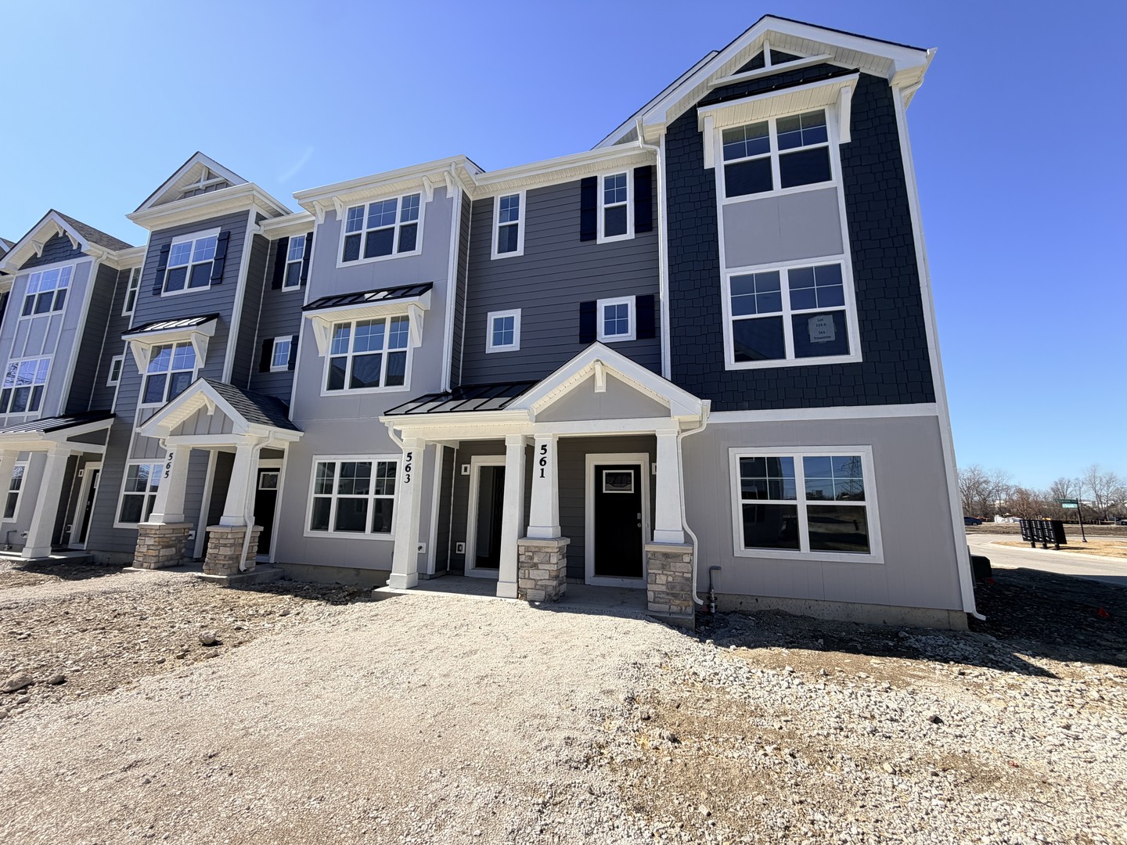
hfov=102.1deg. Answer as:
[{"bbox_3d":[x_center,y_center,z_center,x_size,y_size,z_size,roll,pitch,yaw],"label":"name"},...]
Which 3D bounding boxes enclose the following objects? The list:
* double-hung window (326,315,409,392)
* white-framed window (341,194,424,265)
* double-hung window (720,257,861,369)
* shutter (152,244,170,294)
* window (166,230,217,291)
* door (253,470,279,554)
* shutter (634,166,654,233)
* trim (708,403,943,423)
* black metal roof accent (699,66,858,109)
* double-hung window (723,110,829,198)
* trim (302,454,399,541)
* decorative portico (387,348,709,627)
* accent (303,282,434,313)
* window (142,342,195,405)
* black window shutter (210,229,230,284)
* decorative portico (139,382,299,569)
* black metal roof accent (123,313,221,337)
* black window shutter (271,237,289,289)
[{"bbox_3d":[-4.295,-1.514,10.073,2.125,1.689,0.100,-2,-11,17],"label":"double-hung window"},{"bbox_3d":[-4.283,-4.552,10.726,2.110,1.520,0.100,-2,-11,16],"label":"white-framed window"},{"bbox_3d":[3.762,-1.836,7.669,2.042,1.871,0.110,-2,-11,17],"label":"double-hung window"},{"bbox_3d":[-11.166,-4.259,12.655,0.339,1.504,0.050,-2,-11,17],"label":"shutter"},{"bbox_3d":[-10.161,-4.330,12.468,1.760,1.560,0.100,-2,-11,16],"label":"window"},{"bbox_3d":[-7.160,2.106,10.875,0.910,2.030,0.060,-2,-11,16],"label":"door"},{"bbox_3d":[1.643,-4.605,9.380,0.348,1.502,0.050,-2,-11,17],"label":"shutter"},{"bbox_3d":[3.894,-0.133,7.266,3.459,0.194,0.050,-2,-11,17],"label":"trim"},{"bbox_3d":[3.809,-6.097,8.309,2.620,0.550,0.430,-2,-11,16],"label":"black metal roof accent"},{"bbox_3d":[3.816,-4.818,8.226,1.768,1.475,0.100,-2,-11,17],"label":"double-hung window"},{"bbox_3d":[-4.357,1.528,9.484,2.323,1.733,0.070,-2,-11,17],"label":"trim"},{"bbox_3d":[-0.354,0.873,7.921,5.520,4.020,1.780,-2,-11,16],"label":"decorative portico"},{"bbox_3d":[-4.399,-2.788,10.162,3.100,0.540,0.420,-2,-11,16],"label":"accent"},{"bbox_3d":[-10.164,-1.305,11.831,1.776,1.681,0.100,-2,-11,17],"label":"window"},{"bbox_3d":[-9.061,-4.363,12.082,0.350,1.520,0.050,-2,-11,16],"label":"black window shutter"},{"bbox_3d":[-7.431,1.167,10.029,3.260,3.970,1.750,-2,-11,16],"label":"decorative portico"},{"bbox_3d":[-10.162,-2.528,11.765,2.700,0.530,0.500,-2,-11,17],"label":"black metal roof accent"},{"bbox_3d":[-7.532,-4.243,12.120,0.352,1.486,0.050,-2,-11,17],"label":"black window shutter"}]

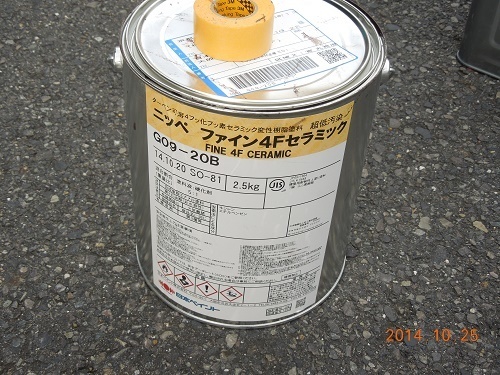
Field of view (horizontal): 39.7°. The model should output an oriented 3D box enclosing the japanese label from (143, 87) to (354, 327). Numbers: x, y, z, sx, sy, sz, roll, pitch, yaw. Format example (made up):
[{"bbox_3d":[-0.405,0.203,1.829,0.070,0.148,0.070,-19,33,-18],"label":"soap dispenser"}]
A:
[{"bbox_3d":[-0.006,0.021,0.446,0.120,0.182,0.026,4,43,1],"label":"japanese label"}]

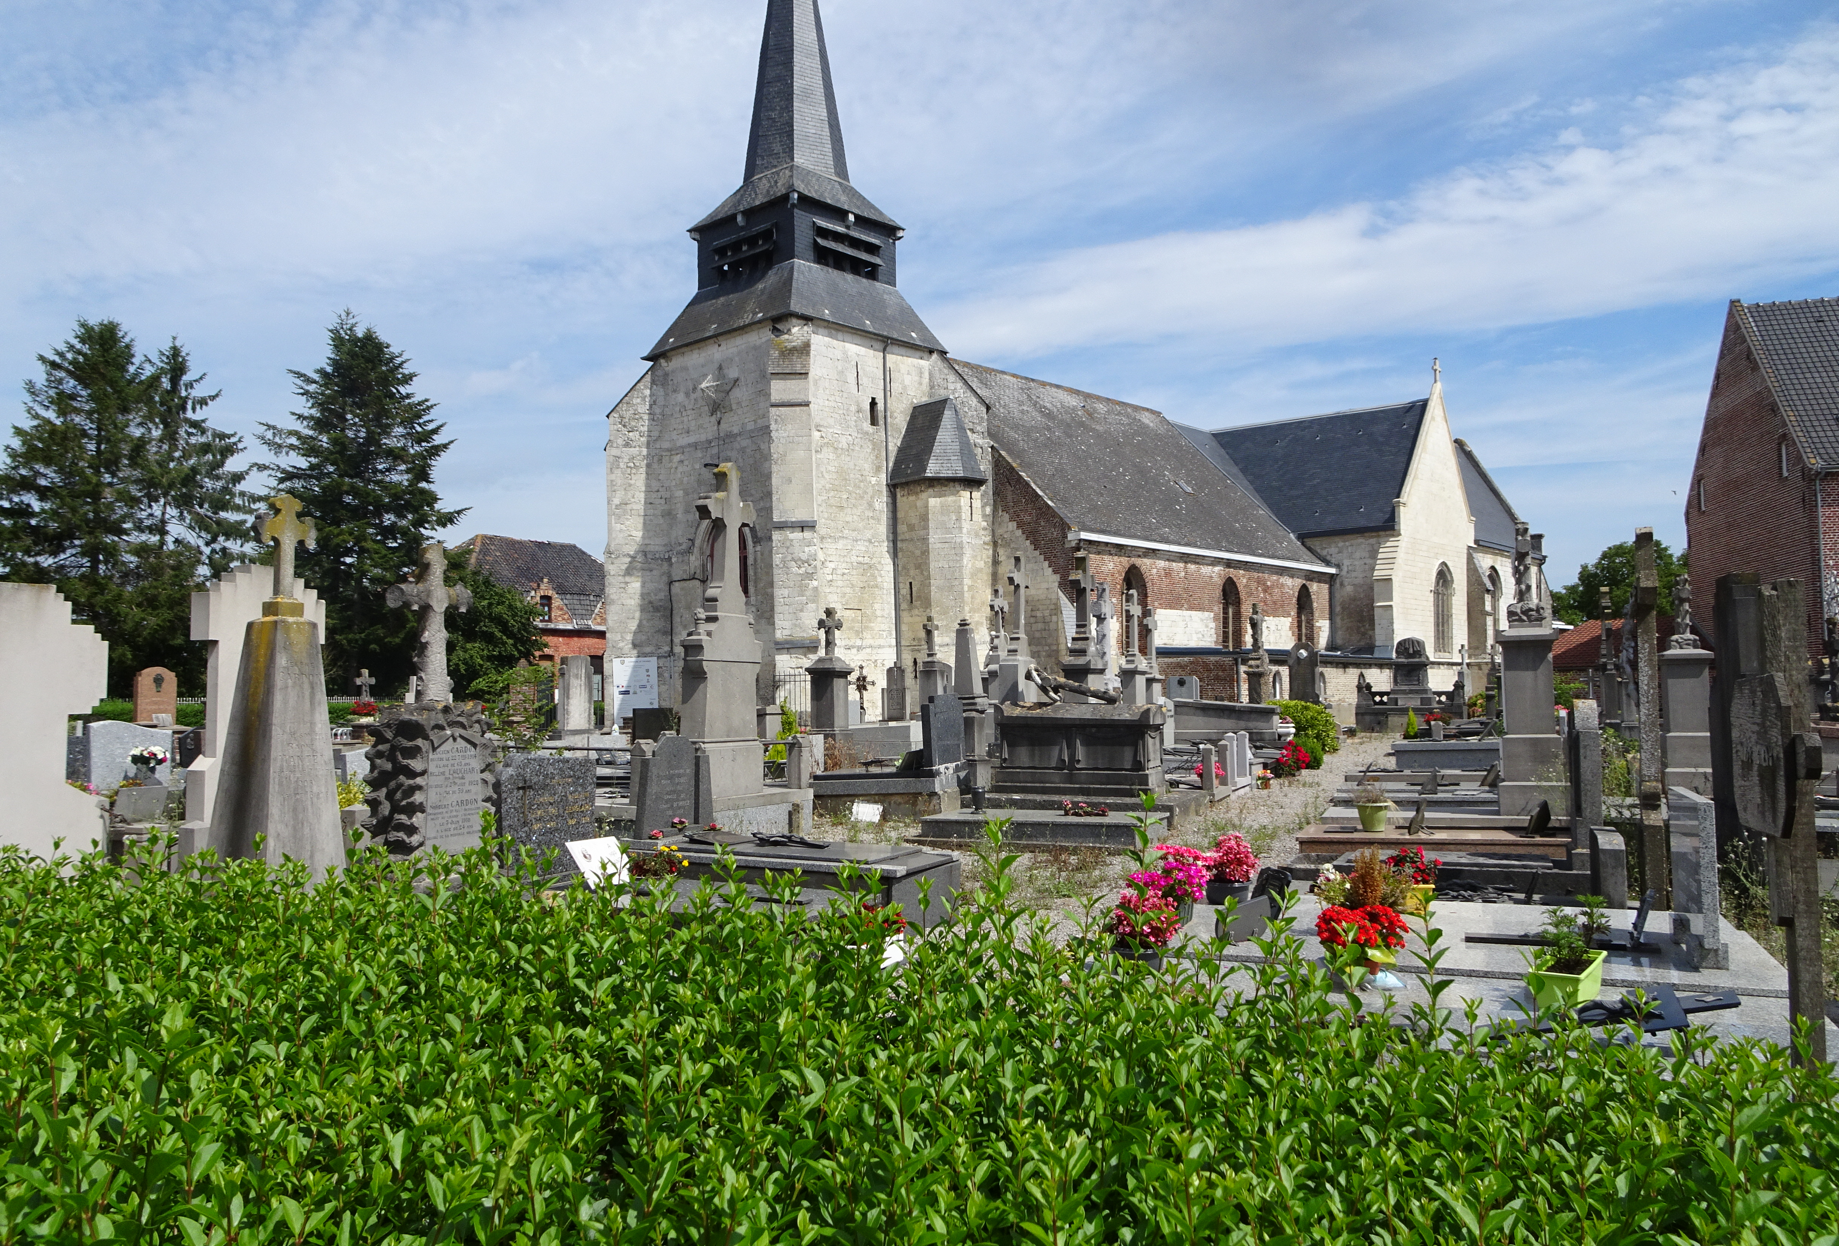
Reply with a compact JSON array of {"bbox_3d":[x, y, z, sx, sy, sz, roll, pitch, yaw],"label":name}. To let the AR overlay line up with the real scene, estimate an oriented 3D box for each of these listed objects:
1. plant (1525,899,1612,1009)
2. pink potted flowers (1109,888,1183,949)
[{"bbox_3d":[2.261,1.149,4.432,0.190,0.320,0.410,-2,-3,38],"label":"plant"},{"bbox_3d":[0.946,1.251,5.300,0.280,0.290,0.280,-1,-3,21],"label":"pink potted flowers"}]

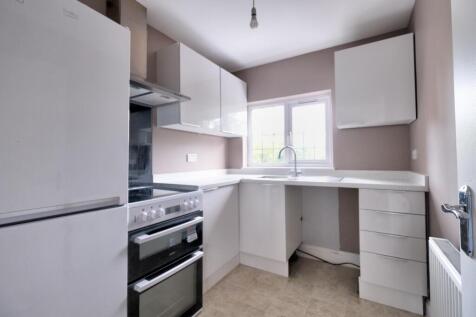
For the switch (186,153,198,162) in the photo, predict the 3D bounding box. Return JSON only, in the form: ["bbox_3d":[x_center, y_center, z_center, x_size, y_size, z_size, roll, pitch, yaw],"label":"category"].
[{"bbox_3d":[-0.522,-0.008,2.248,0.012,0.087,0.148,-1,0,30],"label":"switch"}]

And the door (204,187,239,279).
[{"bbox_3d":[-0.141,0.615,1.821,0.030,0.715,0.590,-1,0,30],"label":"door"}]

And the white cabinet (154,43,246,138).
[{"bbox_3d":[-0.331,-0.655,2.298,0.314,0.719,1.191,-1,0,30],"label":"white cabinet"}]

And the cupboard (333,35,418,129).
[{"bbox_3d":[1.281,-0.684,1.915,0.591,0.719,0.305,-1,0,30],"label":"cupboard"}]

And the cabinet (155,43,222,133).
[{"bbox_3d":[-0.479,-0.653,2.041,0.314,0.719,0.596,-1,0,30],"label":"cabinet"}]

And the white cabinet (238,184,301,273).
[{"bbox_3d":[0.377,0.684,2.211,0.481,0.873,0.580,-1,0,30],"label":"white cabinet"}]

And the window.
[{"bbox_3d":[0.619,-0.319,2.596,1.125,0.862,0.070,-1,0,30],"label":"window"}]

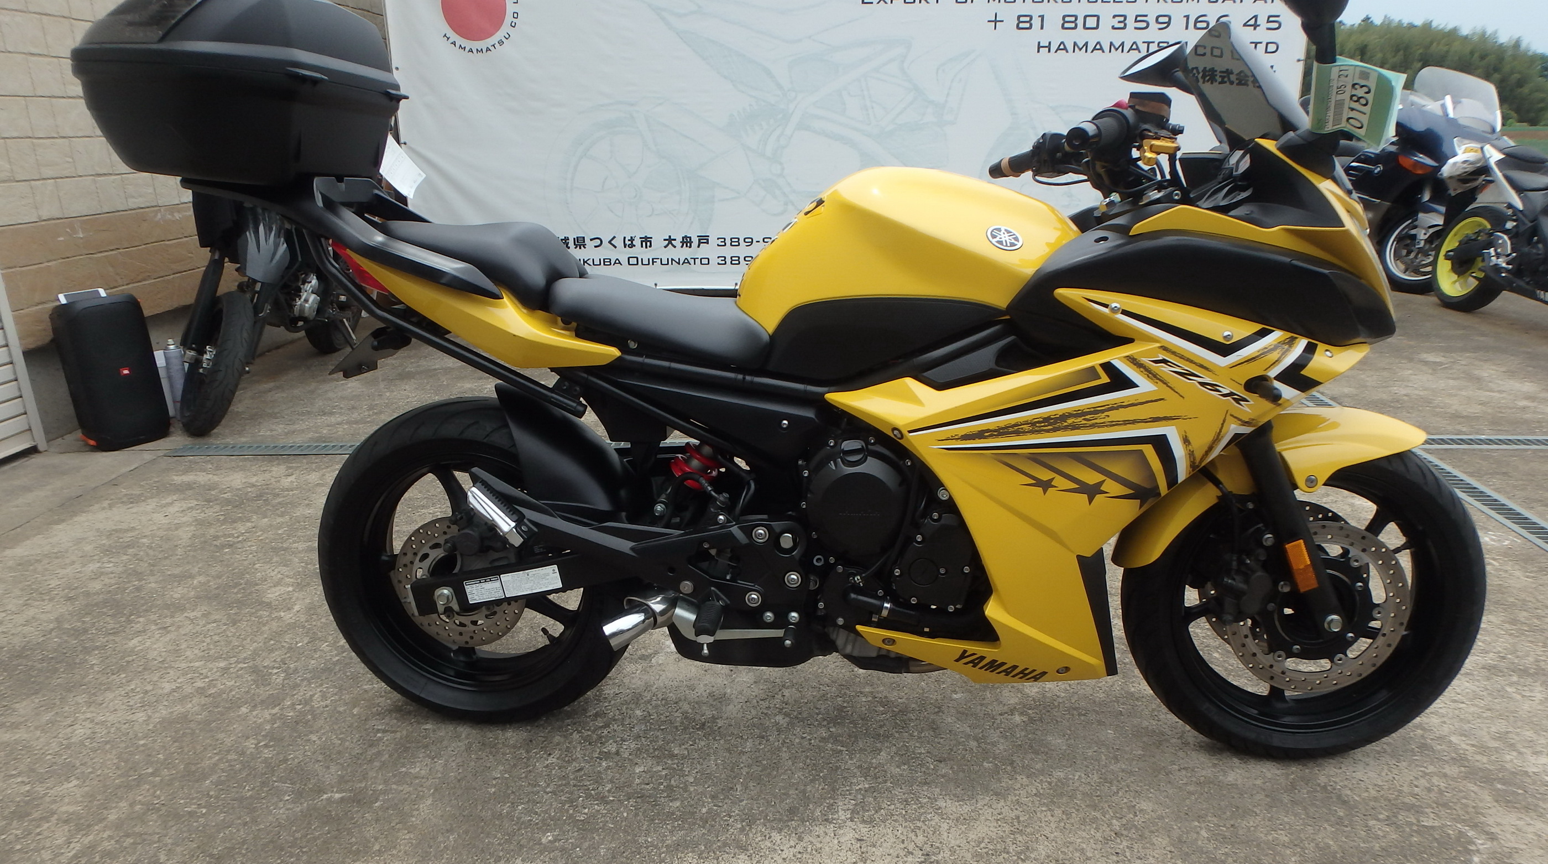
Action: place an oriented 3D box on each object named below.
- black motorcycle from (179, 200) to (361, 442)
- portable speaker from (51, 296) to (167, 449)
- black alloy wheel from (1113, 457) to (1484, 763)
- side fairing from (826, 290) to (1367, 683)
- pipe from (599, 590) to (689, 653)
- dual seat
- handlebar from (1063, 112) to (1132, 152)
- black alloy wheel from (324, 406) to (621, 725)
[{"bbox_3d":[-2.204,-0.748,4.077,0.800,1.140,2.100,-2,17,-8],"label":"black motorcycle"},{"bbox_3d":[-2.428,-0.218,3.449,0.232,0.497,0.250,12,21,38],"label":"portable speaker"},{"bbox_3d":[0.899,0.282,1.604,0.600,0.600,0.122,0,10,1],"label":"black alloy wheel"},{"bbox_3d":[0.473,0.107,1.423,0.790,0.650,0.210,1,13,6],"label":"side fairing"},{"bbox_3d":[-0.213,0.317,1.582,0.160,0.072,0.065,-28,14,0],"label":"pipe"},{"bbox_3d":[-0.327,-0.245,1.605,0.680,0.235,0.290,1,13,6],"label":"dual seat"},{"bbox_3d":[0.417,-0.387,1.204,0.135,0.042,0.042,-26,29,-32],"label":"handlebar"},{"bbox_3d":[-0.534,0.243,1.737,0.622,0.622,0.160,1,13,6],"label":"black alloy wheel"}]

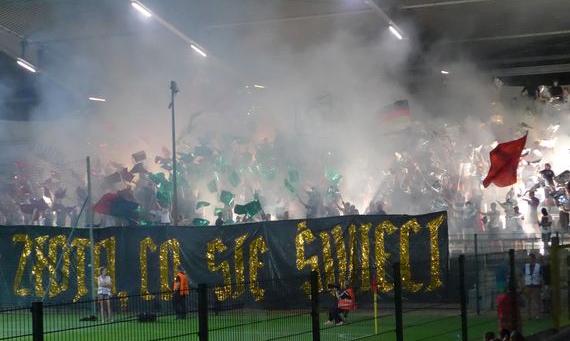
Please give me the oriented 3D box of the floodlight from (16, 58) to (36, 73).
[{"bbox_3d":[-13.028,-5.246,71.270,0.200,0.150,1.500,-3,-17,26],"label":"floodlight"}]

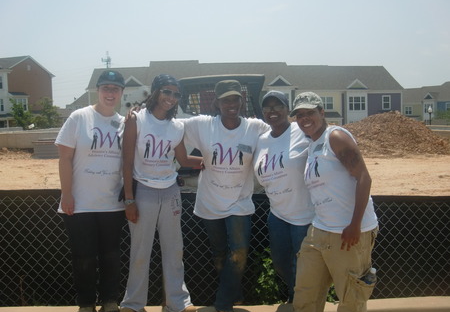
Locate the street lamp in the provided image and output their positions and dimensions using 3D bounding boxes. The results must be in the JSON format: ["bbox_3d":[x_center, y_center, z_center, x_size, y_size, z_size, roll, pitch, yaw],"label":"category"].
[{"bbox_3d":[21.556,-3.224,51.900,0.450,4.035,0.450,0,3,0],"label":"street lamp"}]

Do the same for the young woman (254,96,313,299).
[{"bbox_3d":[0.441,0.318,3.605,0.520,1.583,0.380,1,4,22],"label":"young woman"}]

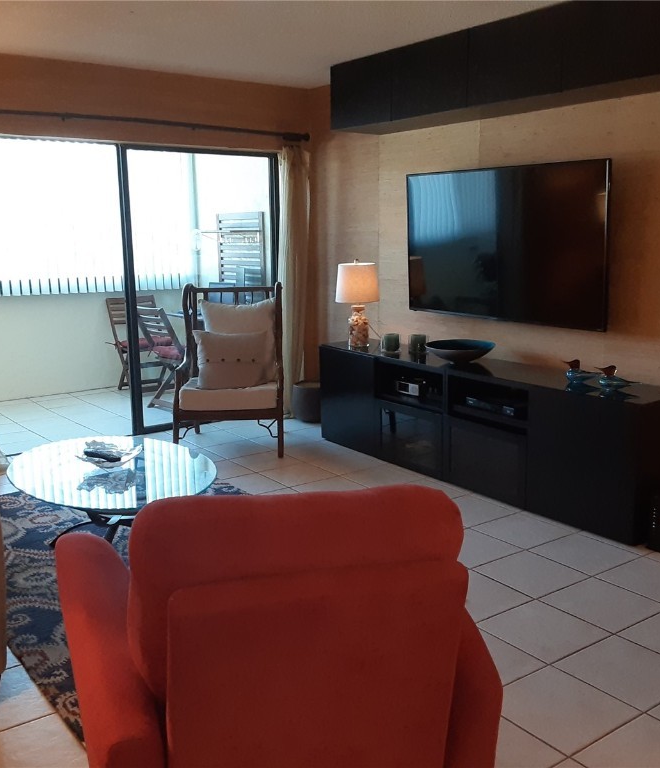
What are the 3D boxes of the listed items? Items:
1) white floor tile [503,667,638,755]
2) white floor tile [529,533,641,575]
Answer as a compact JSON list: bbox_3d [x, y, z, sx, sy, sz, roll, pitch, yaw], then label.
[{"bbox_3d":[0.680,0.955,2.355,0.337,0.010,0.337,-8,13,-35],"label":"white floor tile"},{"bbox_3d":[1.107,0.746,3.490,0.337,0.010,0.337,-8,13,-35],"label":"white floor tile"}]

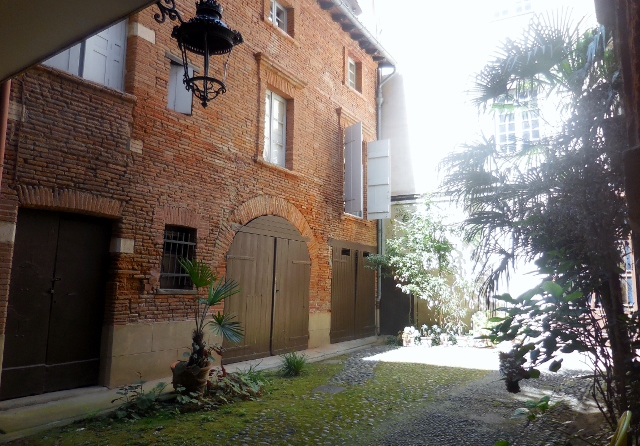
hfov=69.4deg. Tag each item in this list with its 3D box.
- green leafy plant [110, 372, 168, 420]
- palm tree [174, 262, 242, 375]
[{"bbox_3d":[-2.246,2.146,5.750,0.650,0.480,0.520,2,-7,0],"label":"green leafy plant"},{"bbox_3d":[-1.692,1.421,6.950,0.930,1.650,0.850,2,-7,0],"label":"palm tree"}]

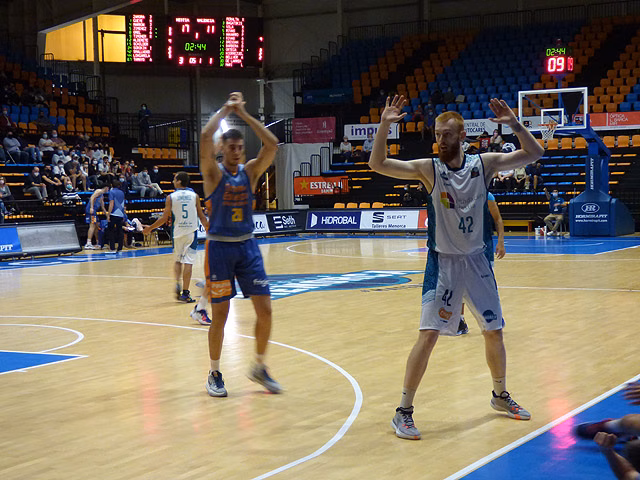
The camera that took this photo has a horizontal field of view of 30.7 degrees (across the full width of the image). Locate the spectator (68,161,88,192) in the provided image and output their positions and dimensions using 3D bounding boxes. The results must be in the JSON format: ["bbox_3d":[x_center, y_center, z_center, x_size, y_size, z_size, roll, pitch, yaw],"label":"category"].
[{"bbox_3d":[-7.752,-2.098,37.314,0.680,1.090,0.560,1,4,44],"label":"spectator"}]

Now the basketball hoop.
[{"bbox_3d":[5.983,-2.833,30.500,0.470,0.460,0.560,0,3,30],"label":"basketball hoop"}]

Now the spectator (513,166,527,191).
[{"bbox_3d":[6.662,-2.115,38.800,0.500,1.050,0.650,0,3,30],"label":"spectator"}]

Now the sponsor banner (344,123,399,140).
[{"bbox_3d":[2.091,-4.363,46.839,2.450,0.660,0.050,0,3,27],"label":"sponsor banner"}]

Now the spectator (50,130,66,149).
[{"bbox_3d":[-9.041,-3.165,40.220,0.750,1.240,0.560,1,3,42],"label":"spectator"}]

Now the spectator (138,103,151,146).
[{"bbox_3d":[-7.232,-4.747,48.000,0.520,1.730,0.360,-2,3,-12],"label":"spectator"}]

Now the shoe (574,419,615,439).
[{"bbox_3d":[1.678,1.143,7.080,0.290,0.110,0.115,-1,3,6],"label":"shoe"}]

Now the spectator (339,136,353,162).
[{"bbox_3d":[1.024,-3.621,46.756,0.500,1.050,0.650,0,3,22],"label":"spectator"}]

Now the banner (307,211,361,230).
[{"bbox_3d":[0.477,-0.657,39.657,2.150,0.700,0.080,0,3,30],"label":"banner"}]

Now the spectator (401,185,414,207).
[{"bbox_3d":[2.953,-1.310,40.129,0.520,1.200,0.720,0,3,32],"label":"spectator"}]

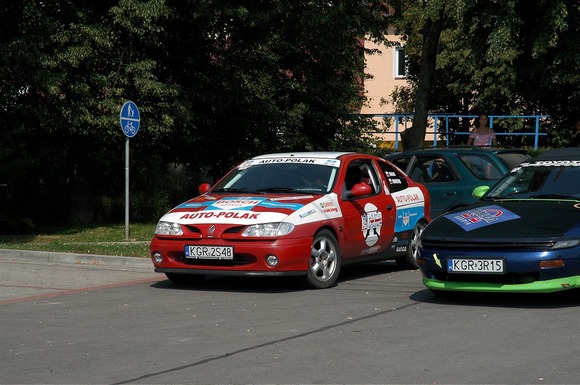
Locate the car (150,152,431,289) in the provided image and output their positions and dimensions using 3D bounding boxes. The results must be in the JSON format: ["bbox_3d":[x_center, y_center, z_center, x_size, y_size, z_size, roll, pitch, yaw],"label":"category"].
[{"bbox_3d":[0.118,0.237,17.529,1.720,1.340,3.940,0,1,26],"label":"car"}]

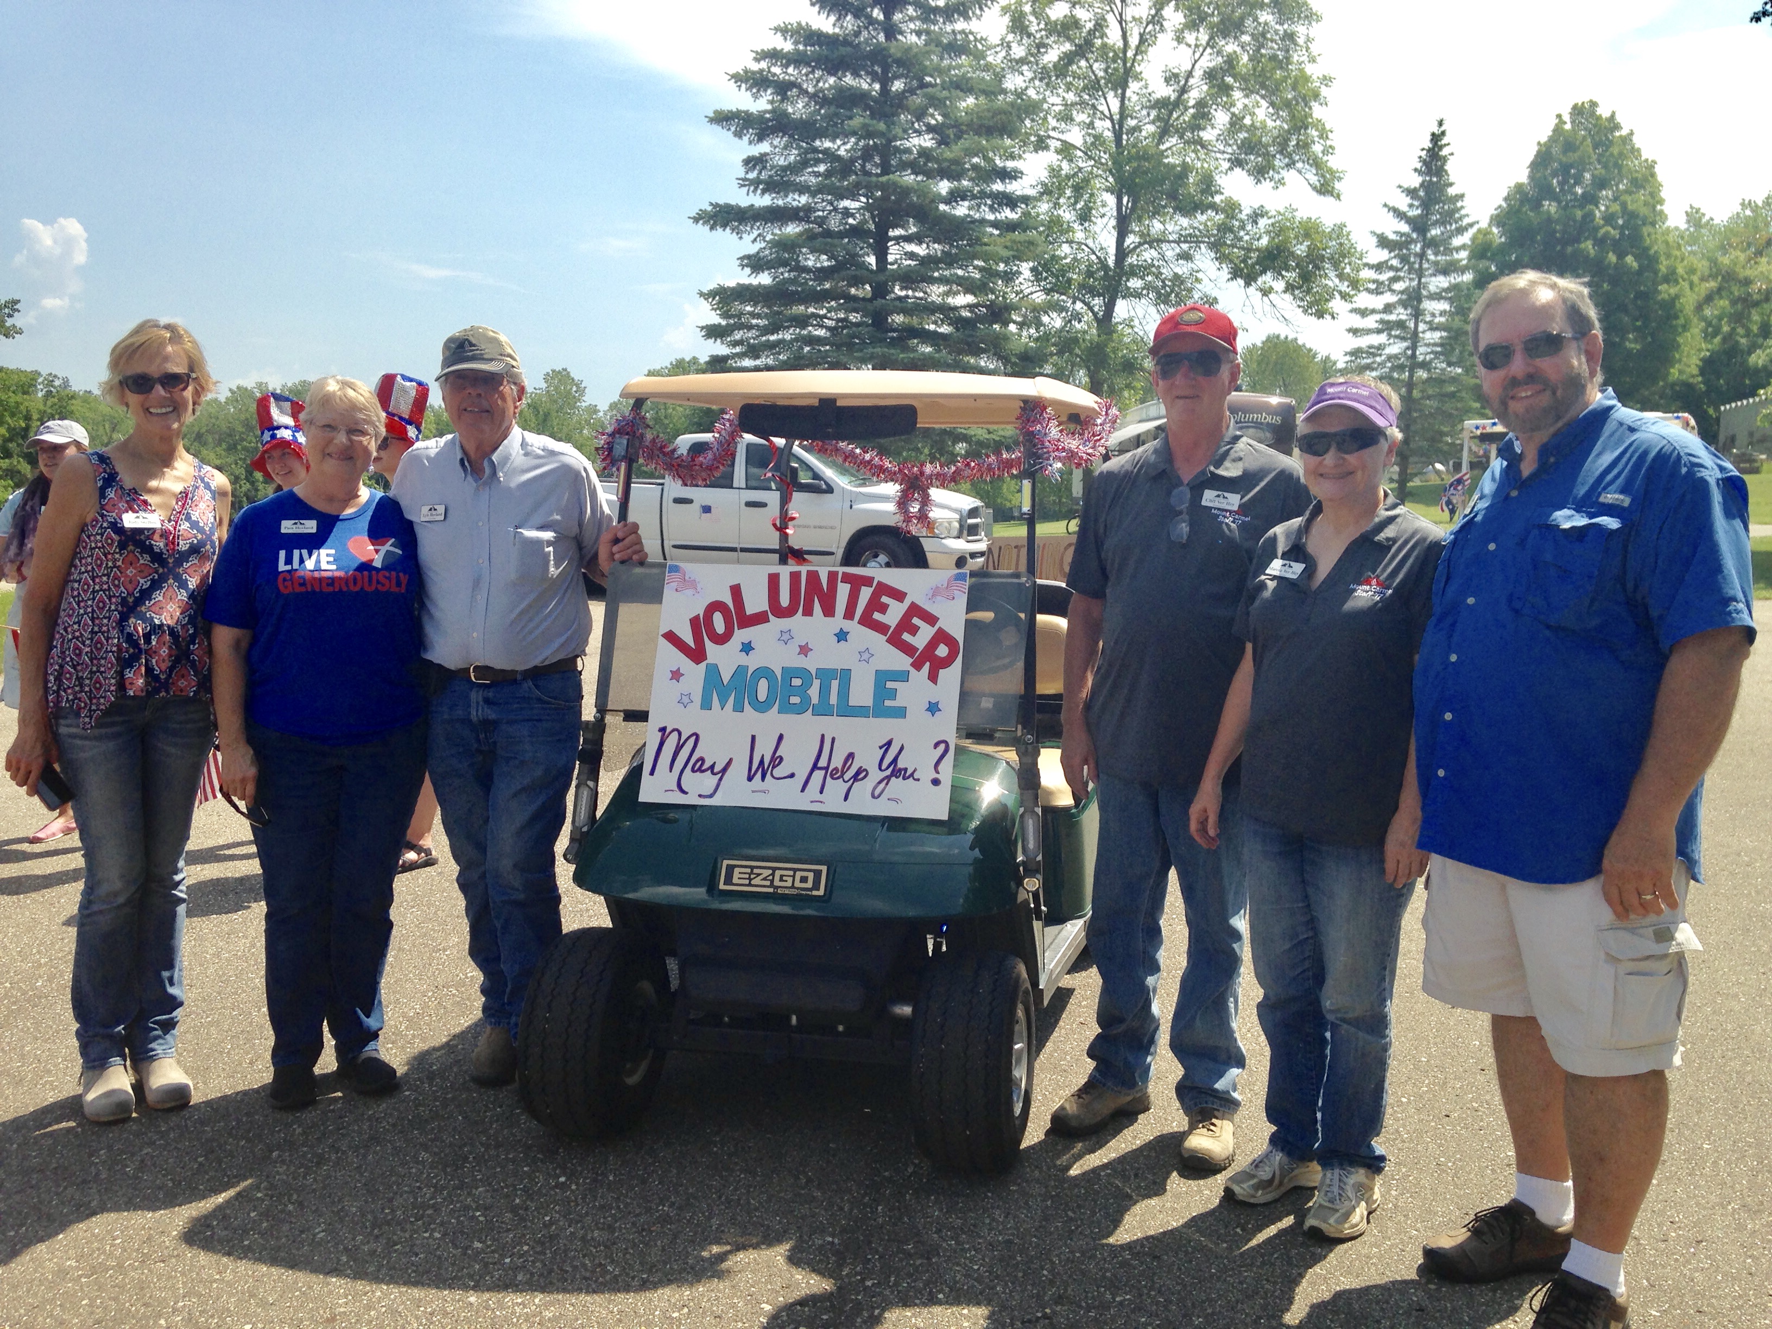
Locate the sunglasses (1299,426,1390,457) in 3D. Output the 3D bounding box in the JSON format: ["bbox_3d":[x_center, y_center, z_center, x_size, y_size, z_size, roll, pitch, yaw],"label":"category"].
[{"bbox_3d":[0.875,-0.423,3.220,0.152,0.048,0.150,1,8,33],"label":"sunglasses"}]

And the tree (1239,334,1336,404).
[{"bbox_3d":[18.980,-11.965,80.000,4.700,7.400,4.700,2,6,0],"label":"tree"}]

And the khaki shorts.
[{"bbox_3d":[1.171,0.424,2.930,0.370,0.490,0.430,-1,7,-27],"label":"khaki shorts"}]

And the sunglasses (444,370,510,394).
[{"bbox_3d":[-0.914,-0.635,3.800,0.145,0.045,0.150,2,7,4],"label":"sunglasses"}]

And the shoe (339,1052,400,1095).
[{"bbox_3d":[-1.227,0.919,4.005,0.095,0.110,0.255,-3,8,-34],"label":"shoe"}]

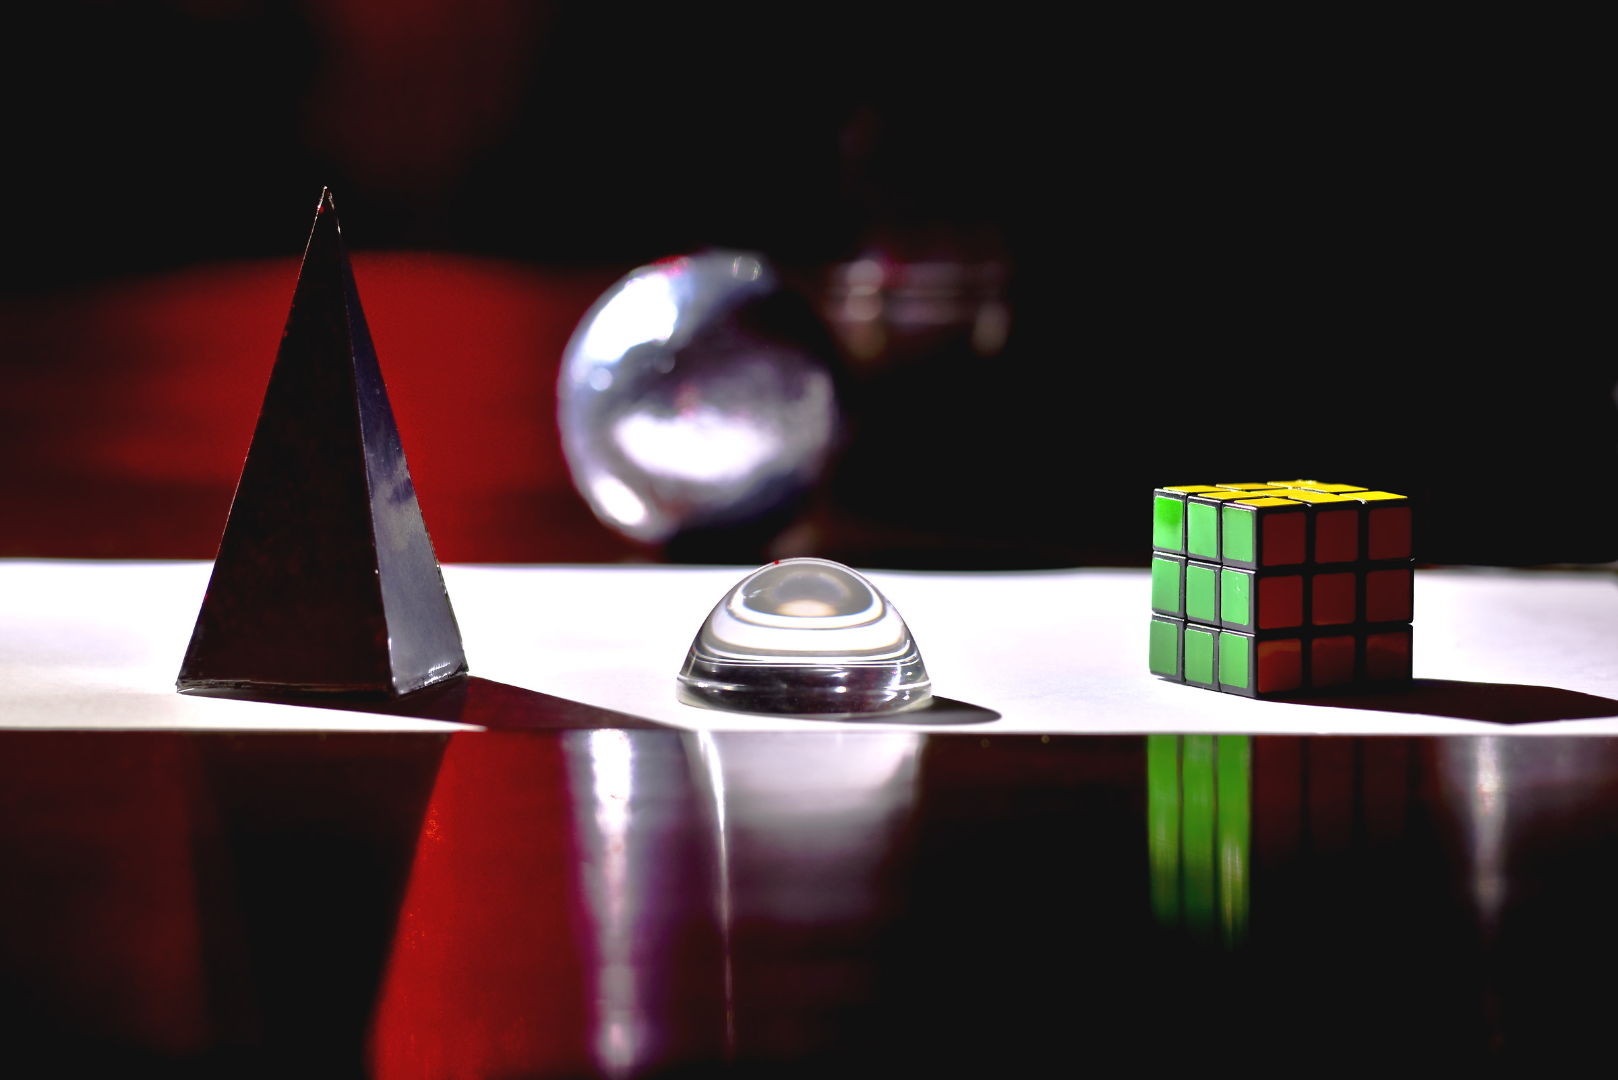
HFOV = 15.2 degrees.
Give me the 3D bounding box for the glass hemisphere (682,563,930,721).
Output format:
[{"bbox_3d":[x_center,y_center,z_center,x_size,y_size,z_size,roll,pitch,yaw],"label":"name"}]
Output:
[{"bbox_3d":[-0.001,0.026,1.802,0.076,0.042,0.076,0,7,0],"label":"glass hemisphere"}]

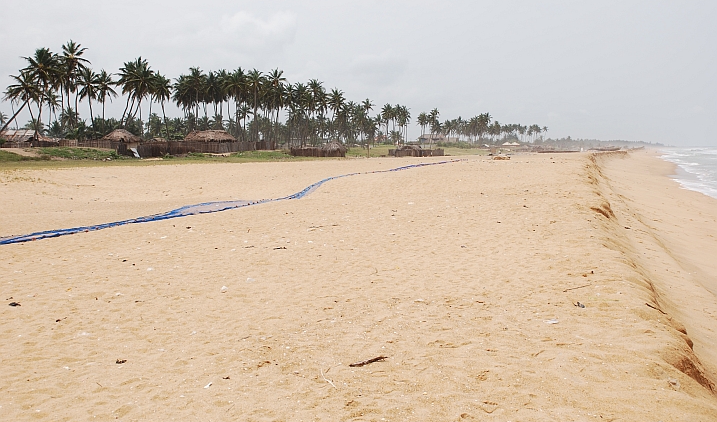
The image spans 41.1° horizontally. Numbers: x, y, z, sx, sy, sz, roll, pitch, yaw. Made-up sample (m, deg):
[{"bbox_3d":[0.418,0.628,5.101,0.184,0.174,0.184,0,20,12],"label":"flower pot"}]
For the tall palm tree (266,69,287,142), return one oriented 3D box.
[{"bbox_3d":[-13.386,-16.386,156.255,3.608,13.647,3.608,0,4,0],"label":"tall palm tree"}]

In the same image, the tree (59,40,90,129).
[{"bbox_3d":[-43.581,-17.722,147.146,5.102,17.118,5.102,0,4,0],"label":"tree"}]

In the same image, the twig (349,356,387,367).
[{"bbox_3d":[0.076,1.114,7.060,0.386,0.035,0.056,-4,5,-43],"label":"twig"}]

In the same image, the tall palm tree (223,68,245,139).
[{"bbox_3d":[-19.903,-16.257,154.259,4.048,13.633,4.048,0,4,0],"label":"tall palm tree"}]

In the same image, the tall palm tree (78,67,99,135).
[{"bbox_3d":[-42.590,-16.021,151.268,3.335,13.211,3.335,0,4,0],"label":"tall palm tree"}]

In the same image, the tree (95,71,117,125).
[{"bbox_3d":[-40.692,-16.258,154.259,3.724,13.312,3.724,0,4,0],"label":"tree"}]

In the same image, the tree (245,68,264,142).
[{"bbox_3d":[-16.761,-16.177,154.264,3.562,13.473,3.562,0,4,0],"label":"tree"}]

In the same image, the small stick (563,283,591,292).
[{"bbox_3d":[2.475,0.871,10.813,0.032,0.020,0.669,3,5,40],"label":"small stick"}]

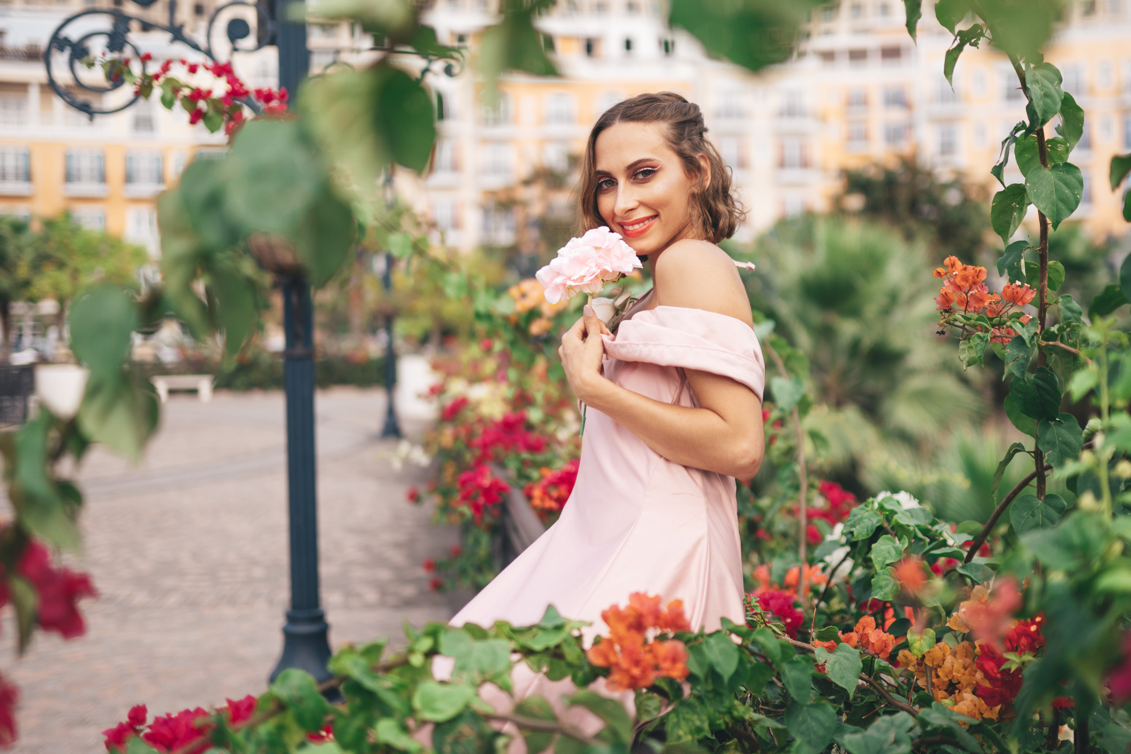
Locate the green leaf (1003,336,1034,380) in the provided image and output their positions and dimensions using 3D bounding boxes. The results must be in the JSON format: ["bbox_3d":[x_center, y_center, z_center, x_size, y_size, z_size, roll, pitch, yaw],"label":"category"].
[{"bbox_3d":[0.626,-0.026,1.520,0.045,0.062,0.025,0,2,22],"label":"green leaf"}]

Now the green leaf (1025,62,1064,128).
[{"bbox_3d":[0.649,-0.382,1.490,0.056,0.088,0.030,1,3,11],"label":"green leaf"}]

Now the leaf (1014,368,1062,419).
[{"bbox_3d":[0.656,0.024,1.530,0.065,0.072,0.017,-25,-6,7],"label":"leaf"}]

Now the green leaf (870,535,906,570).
[{"bbox_3d":[0.440,0.239,1.500,0.051,0.050,0.030,1,3,11],"label":"green leaf"}]

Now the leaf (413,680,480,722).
[{"bbox_3d":[-0.121,0.334,1.130,0.068,0.048,0.020,4,-37,-1],"label":"leaf"}]

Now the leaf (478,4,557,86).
[{"bbox_3d":[-0.038,-0.260,0.860,0.060,0.064,0.030,-1,2,-2],"label":"leaf"}]

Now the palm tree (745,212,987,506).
[{"bbox_3d":[1.594,-0.089,6.000,1.400,1.600,1.350,0,3,0],"label":"palm tree"}]

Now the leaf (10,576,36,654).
[{"bbox_3d":[-0.370,0.162,0.750,0.020,0.053,0.022,-5,-4,41],"label":"leaf"}]

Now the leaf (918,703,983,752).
[{"bbox_3d":[0.455,0.414,1.300,0.078,0.055,0.050,0,2,19],"label":"leaf"}]

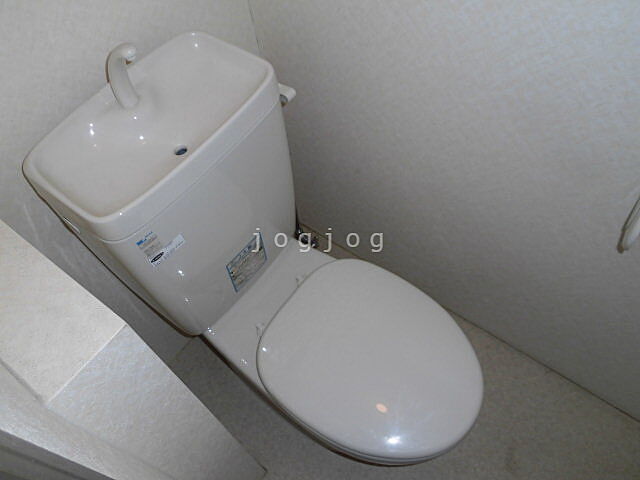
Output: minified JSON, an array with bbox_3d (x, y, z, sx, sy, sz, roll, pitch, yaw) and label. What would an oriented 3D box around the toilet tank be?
[{"bbox_3d":[-0.248,-0.078,1.019,0.251,0.505,0.406,30,64,24],"label":"toilet tank"}]

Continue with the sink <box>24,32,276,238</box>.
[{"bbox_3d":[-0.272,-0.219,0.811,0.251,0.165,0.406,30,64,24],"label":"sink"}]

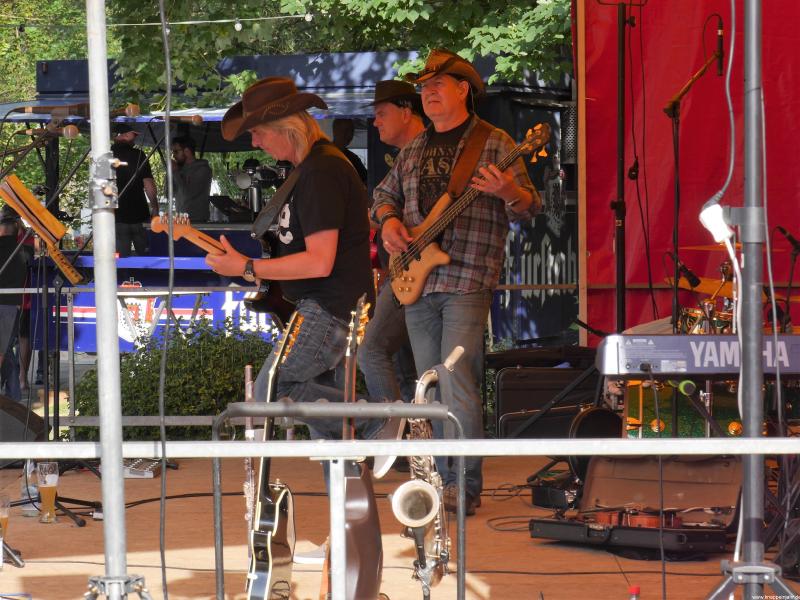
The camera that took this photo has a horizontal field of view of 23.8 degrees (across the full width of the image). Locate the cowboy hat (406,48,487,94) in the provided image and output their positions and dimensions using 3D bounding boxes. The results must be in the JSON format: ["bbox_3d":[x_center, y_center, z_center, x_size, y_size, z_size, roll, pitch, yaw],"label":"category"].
[{"bbox_3d":[0.177,-0.906,7.550,0.290,0.150,0.350,1,2,40],"label":"cowboy hat"}]

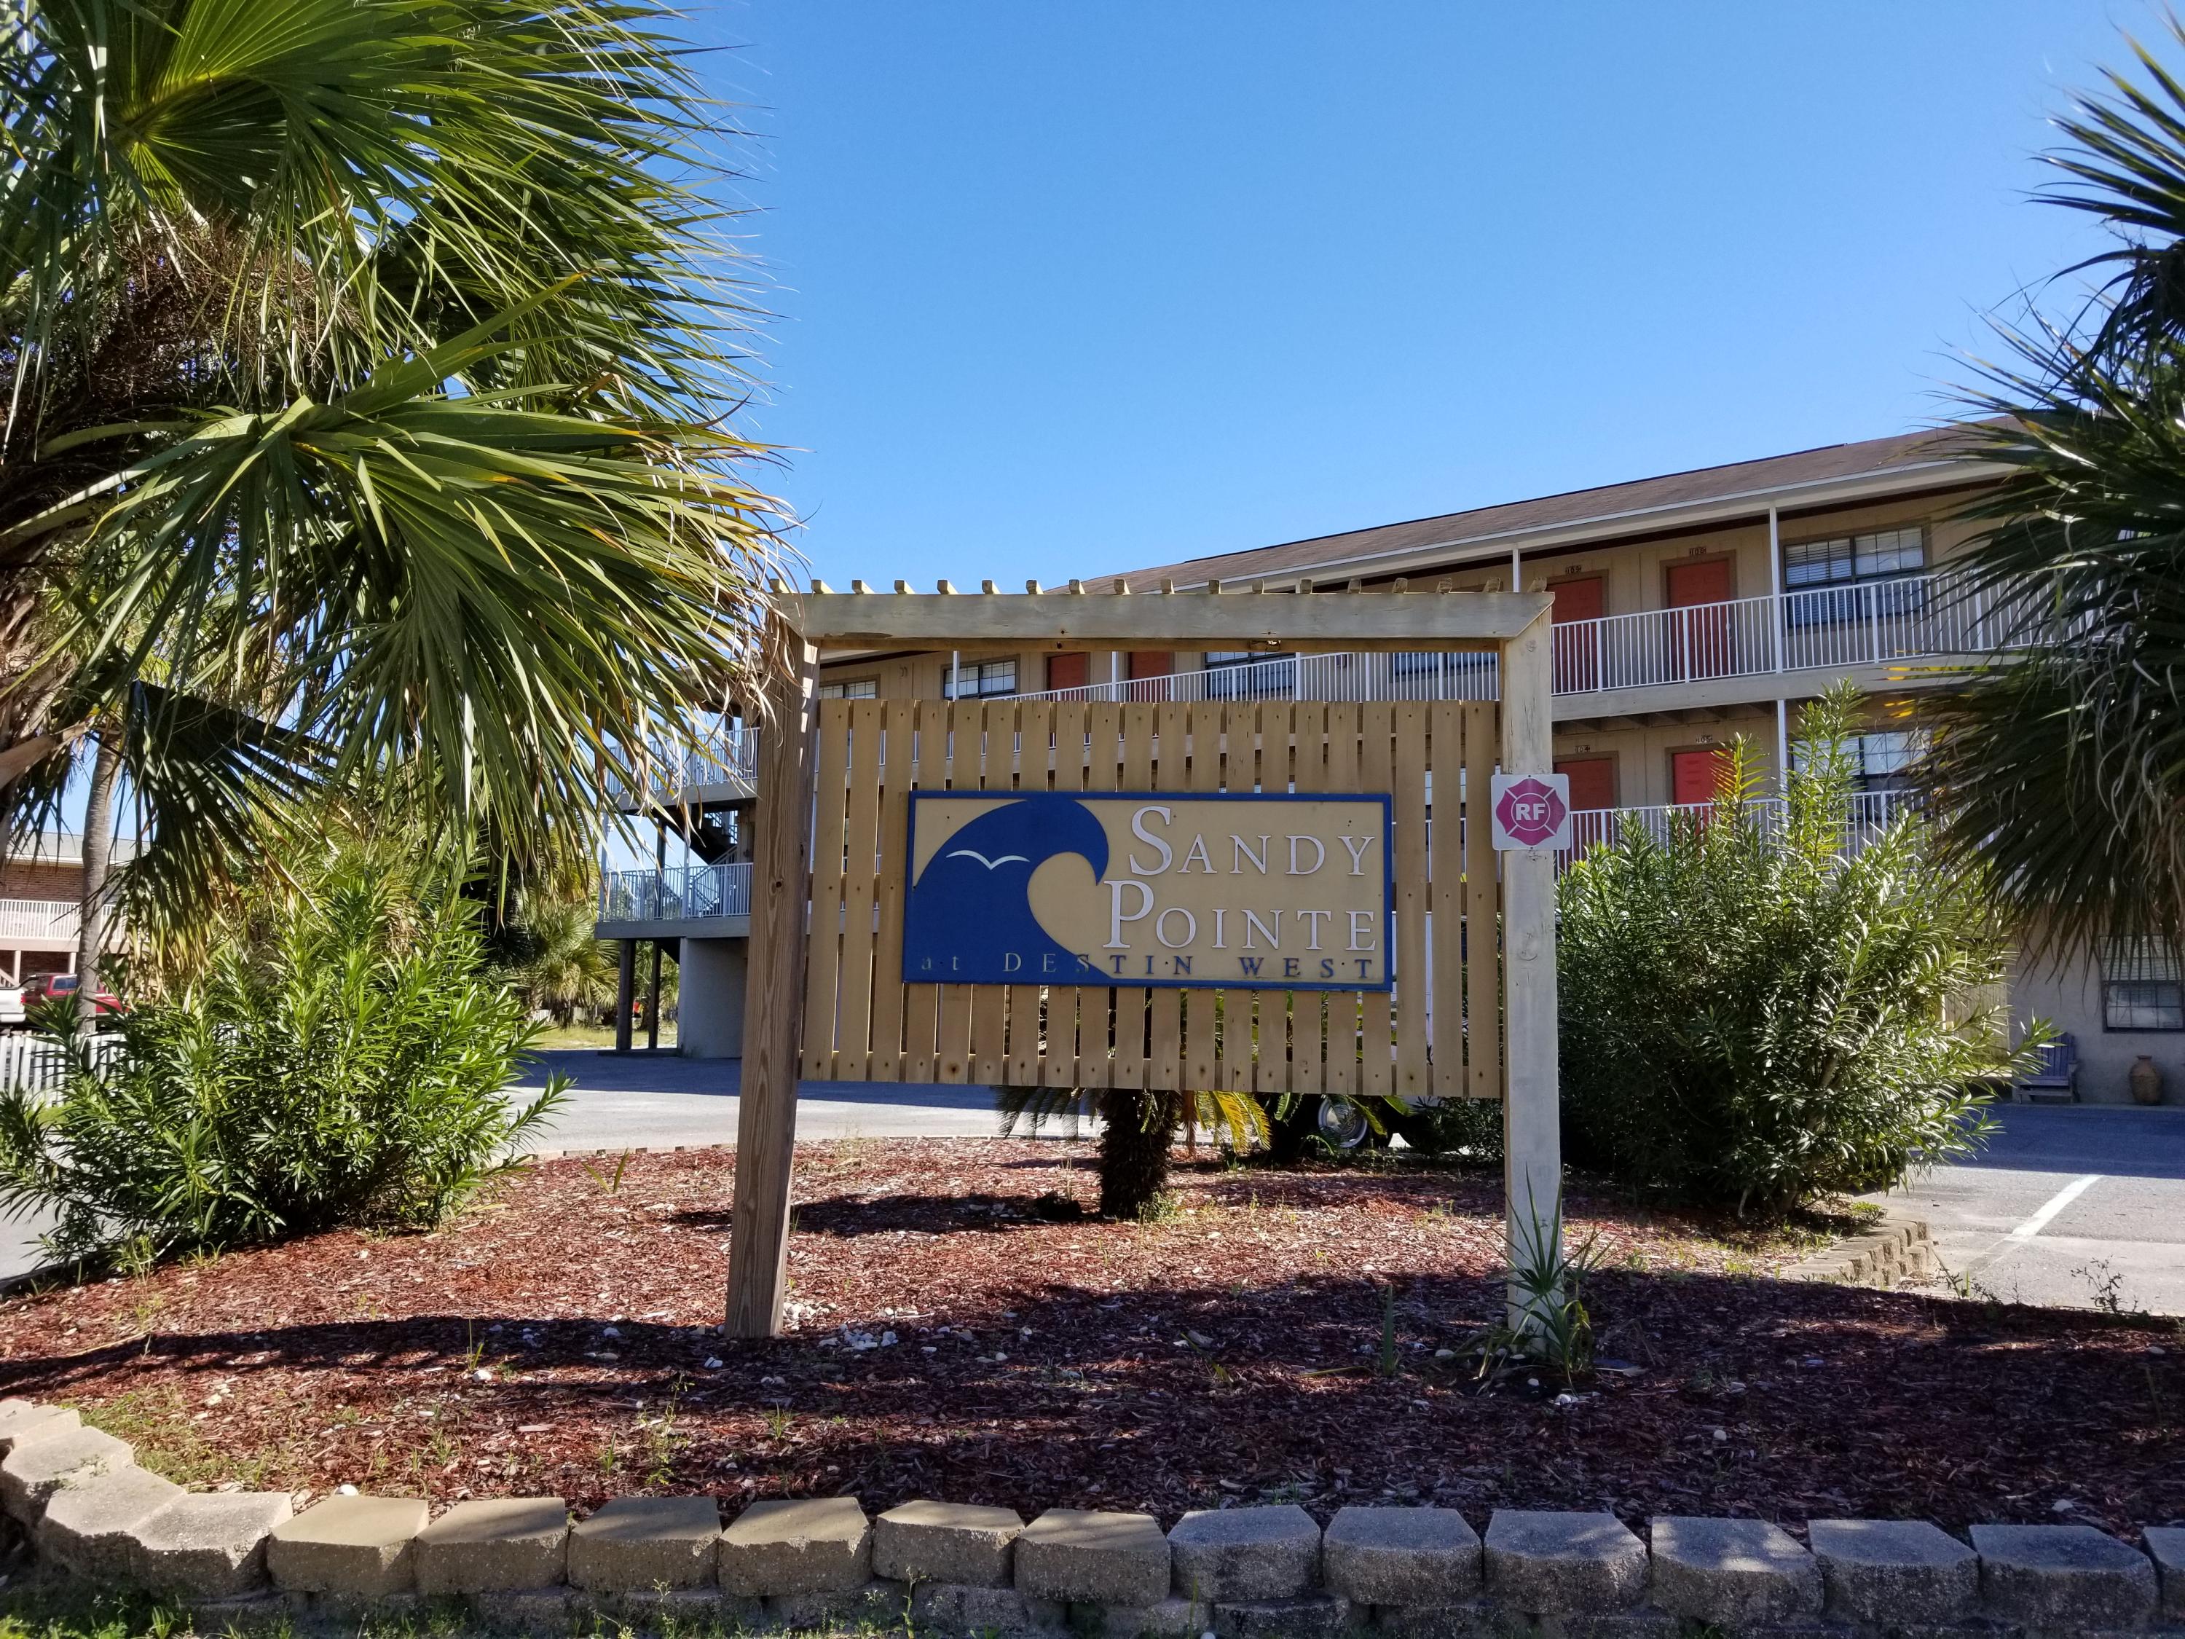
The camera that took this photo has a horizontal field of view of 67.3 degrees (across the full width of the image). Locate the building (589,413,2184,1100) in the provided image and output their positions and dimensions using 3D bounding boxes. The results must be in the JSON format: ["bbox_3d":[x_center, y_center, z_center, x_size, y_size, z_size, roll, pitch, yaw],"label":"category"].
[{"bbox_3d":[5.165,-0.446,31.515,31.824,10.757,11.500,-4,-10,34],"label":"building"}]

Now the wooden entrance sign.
[{"bbox_3d":[0.173,0.422,5.205,2.524,2.355,0.240,1,-8,5],"label":"wooden entrance sign"}]

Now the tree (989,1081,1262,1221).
[{"bbox_3d":[0.219,1.256,8.577,1.450,1.600,1.450,1,-8,0],"label":"tree"}]

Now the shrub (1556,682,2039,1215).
[{"bbox_3d":[3.920,0.782,9.603,2.750,2.950,2.500,1,-8,0],"label":"shrub"}]

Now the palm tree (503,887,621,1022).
[{"bbox_3d":[-13.767,3.504,42.902,3.100,3.800,3.100,1,-8,0],"label":"palm tree"}]

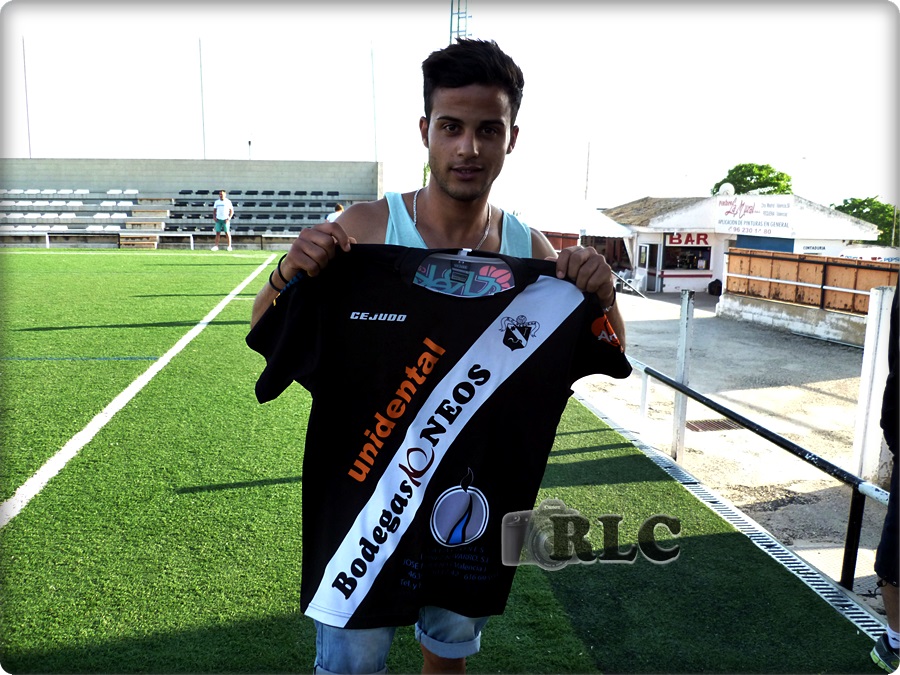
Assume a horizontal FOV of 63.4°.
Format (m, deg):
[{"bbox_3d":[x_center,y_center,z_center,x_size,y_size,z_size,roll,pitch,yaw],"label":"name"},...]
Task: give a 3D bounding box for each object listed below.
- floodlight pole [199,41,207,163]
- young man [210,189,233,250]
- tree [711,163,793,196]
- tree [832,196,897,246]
[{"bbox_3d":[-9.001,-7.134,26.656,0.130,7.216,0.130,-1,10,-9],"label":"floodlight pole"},{"bbox_3d":[-6.921,-3.537,22.055,0.610,1.798,0.380,2,10,7],"label":"young man"},{"bbox_3d":[15.678,-6.305,38.455,4.500,5.725,4.500,1,10,0],"label":"tree"},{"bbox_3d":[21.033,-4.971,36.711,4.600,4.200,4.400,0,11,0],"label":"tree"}]

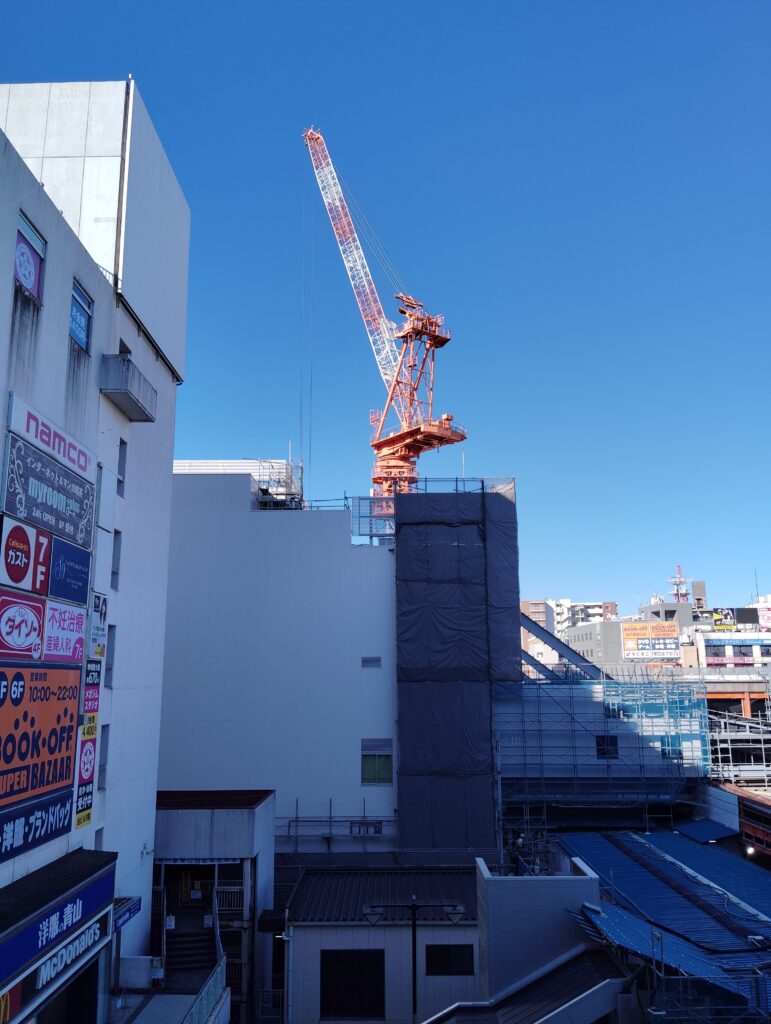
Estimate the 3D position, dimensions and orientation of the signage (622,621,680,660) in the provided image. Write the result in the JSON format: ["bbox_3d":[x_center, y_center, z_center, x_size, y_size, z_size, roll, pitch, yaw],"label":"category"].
[{"bbox_3d":[47.814,23.017,149.266,10.100,6.350,0.400,-3,-12,13],"label":"signage"}]

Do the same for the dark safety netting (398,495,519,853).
[{"bbox_3d":[4.157,8.645,47.667,7.100,20.300,1.700,0,-12,0],"label":"dark safety netting"}]

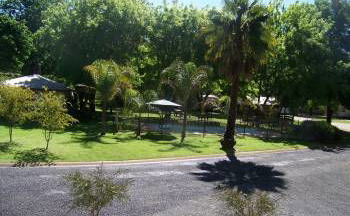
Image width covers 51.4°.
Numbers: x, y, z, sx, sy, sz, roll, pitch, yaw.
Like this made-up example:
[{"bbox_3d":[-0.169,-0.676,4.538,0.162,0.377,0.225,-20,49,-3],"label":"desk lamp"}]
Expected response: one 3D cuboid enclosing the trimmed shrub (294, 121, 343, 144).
[{"bbox_3d":[9.287,1.448,23.704,3.200,1.300,2.600,0,3,0],"label":"trimmed shrub"}]

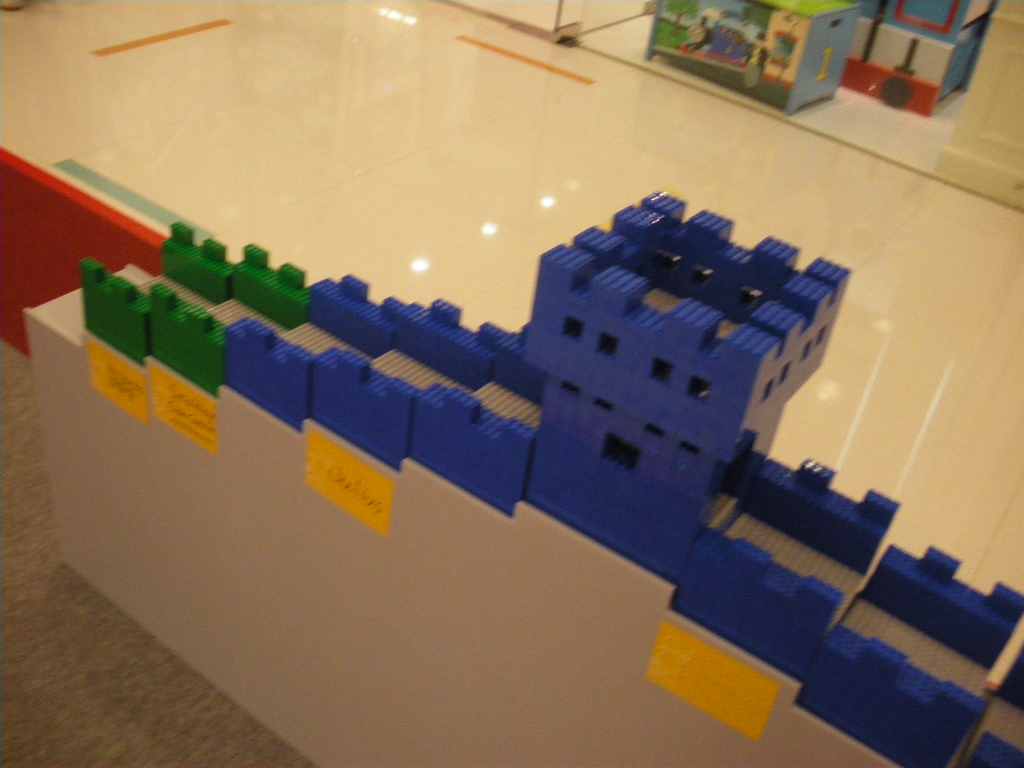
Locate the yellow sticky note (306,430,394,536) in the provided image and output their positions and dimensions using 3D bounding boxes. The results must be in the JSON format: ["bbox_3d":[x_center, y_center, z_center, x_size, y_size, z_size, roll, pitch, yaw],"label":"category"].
[{"bbox_3d":[-0.169,0.104,1.110,0.118,0.076,0.002,27,38,25],"label":"yellow sticky note"}]

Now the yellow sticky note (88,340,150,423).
[{"bbox_3d":[-0.483,-0.002,1.313,0.118,0.076,0.002,27,38,25],"label":"yellow sticky note"}]

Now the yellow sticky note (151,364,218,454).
[{"bbox_3d":[-0.381,0.030,1.245,0.118,0.076,0.002,27,38,25],"label":"yellow sticky note"}]

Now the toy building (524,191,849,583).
[{"bbox_3d":[0.139,0.005,0.929,0.192,0.252,0.192,27,38,25],"label":"toy building"}]

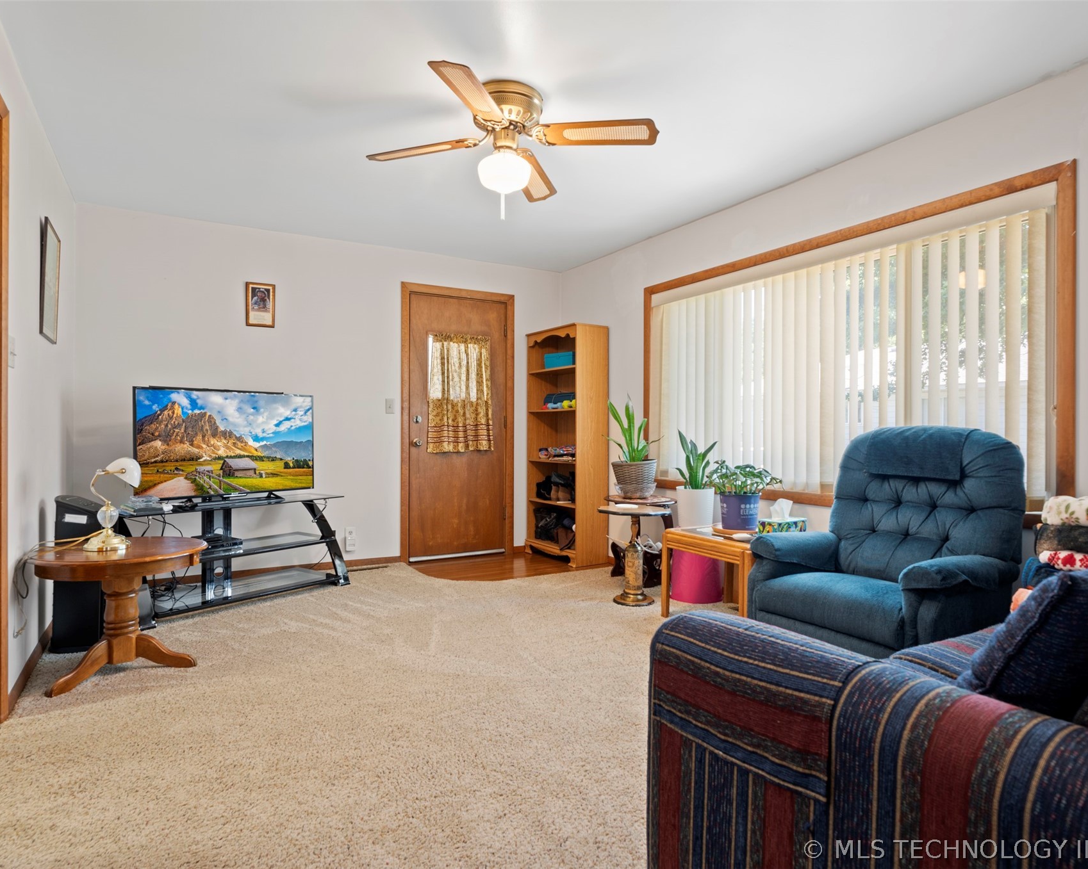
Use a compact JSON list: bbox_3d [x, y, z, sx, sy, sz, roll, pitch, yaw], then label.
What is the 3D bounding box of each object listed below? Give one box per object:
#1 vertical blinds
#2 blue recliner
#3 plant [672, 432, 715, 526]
[{"bbox_3d":[1.382,-0.299,3.367,0.080,1.180,2.256,0,0,-32],"label":"vertical blinds"},{"bbox_3d":[1.345,0.481,2.417,0.840,1.020,0.780,0,0,-32],"label":"blue recliner"},{"bbox_3d":[0.914,0.271,3.720,0.260,0.600,0.260,0,0,0],"label":"plant"}]

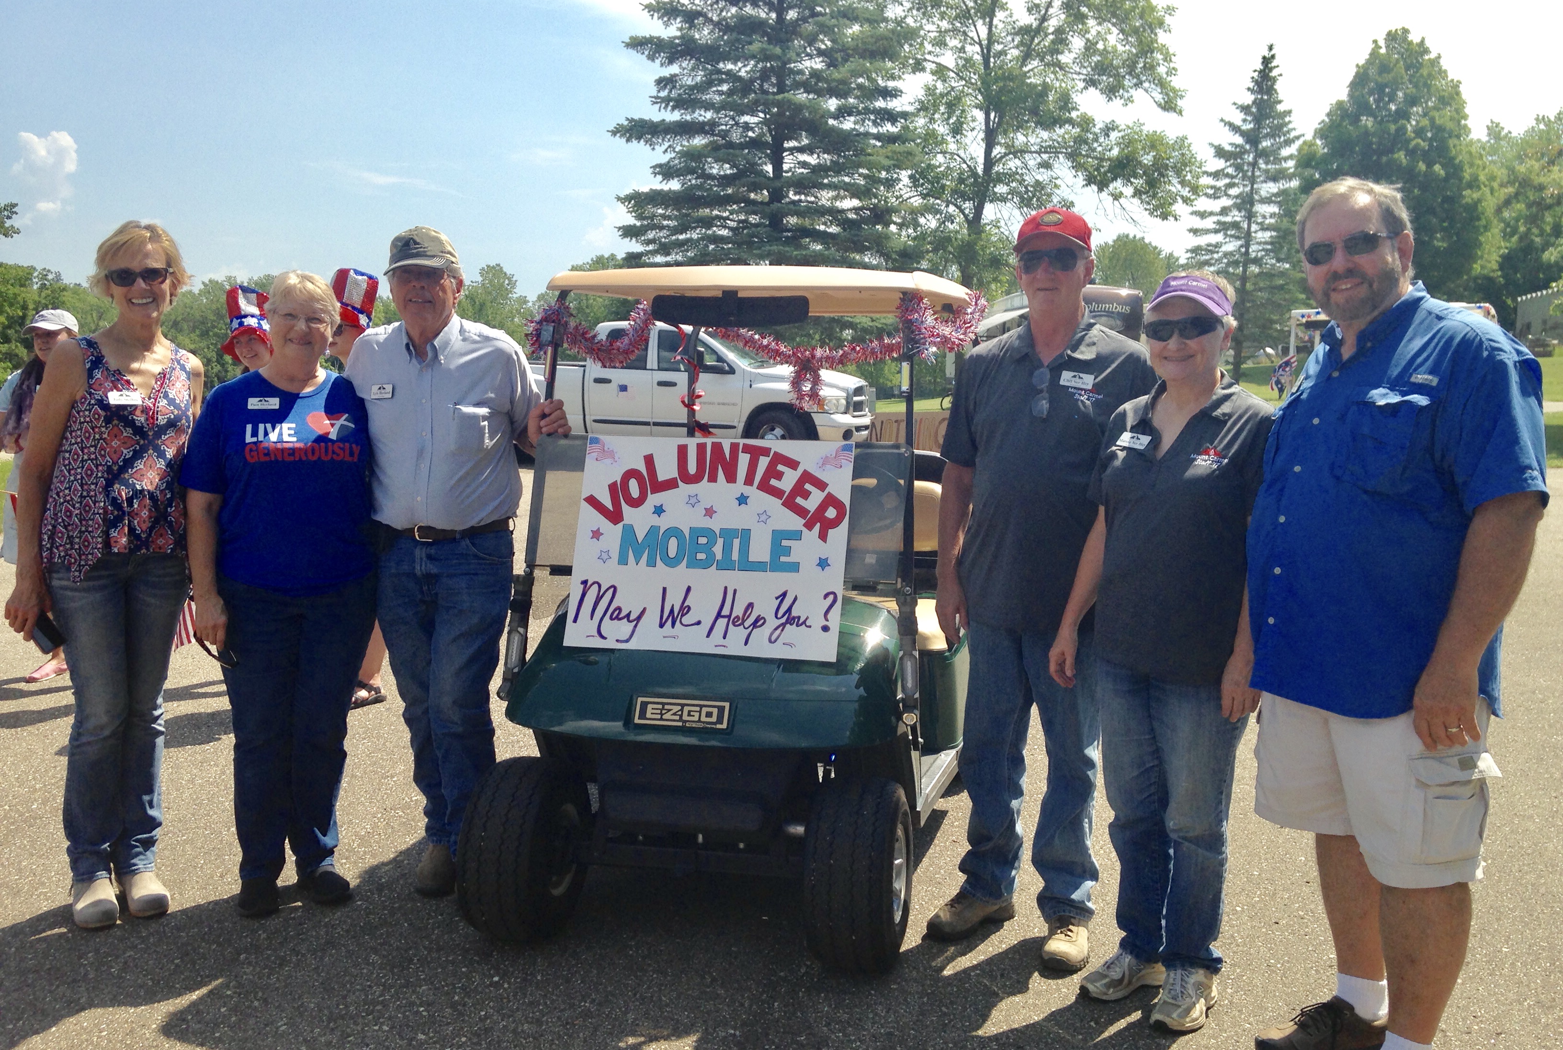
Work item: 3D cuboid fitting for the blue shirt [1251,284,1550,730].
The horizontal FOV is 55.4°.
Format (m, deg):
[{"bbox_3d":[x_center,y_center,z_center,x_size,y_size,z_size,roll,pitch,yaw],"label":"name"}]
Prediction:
[{"bbox_3d":[1.188,-0.049,2.890,0.370,0.780,0.580,-2,7,-30],"label":"blue shirt"}]

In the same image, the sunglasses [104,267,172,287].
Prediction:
[{"bbox_3d":[-1.557,-0.599,3.620,0.145,0.050,0.145,0,7,-22],"label":"sunglasses"}]

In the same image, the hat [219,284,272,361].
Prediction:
[{"bbox_3d":[-2.200,-0.834,6.150,0.235,0.250,0.275,-3,-2,-12],"label":"hat"}]

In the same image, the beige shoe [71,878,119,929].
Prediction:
[{"bbox_3d":[-1.755,0.928,3.802,0.100,0.120,0.265,-2,7,-27],"label":"beige shoe"}]

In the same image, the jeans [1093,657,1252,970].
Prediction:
[{"bbox_3d":[0.870,0.570,3.365,0.380,0.900,0.260,6,7,32],"label":"jeans"}]

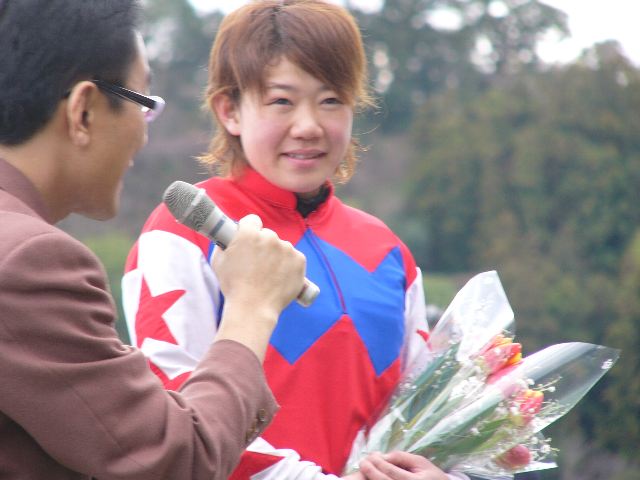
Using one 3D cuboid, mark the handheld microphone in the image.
[{"bbox_3d":[-0.086,0.004,6.550,0.202,0.047,0.047,37,0,-9],"label":"handheld microphone"}]

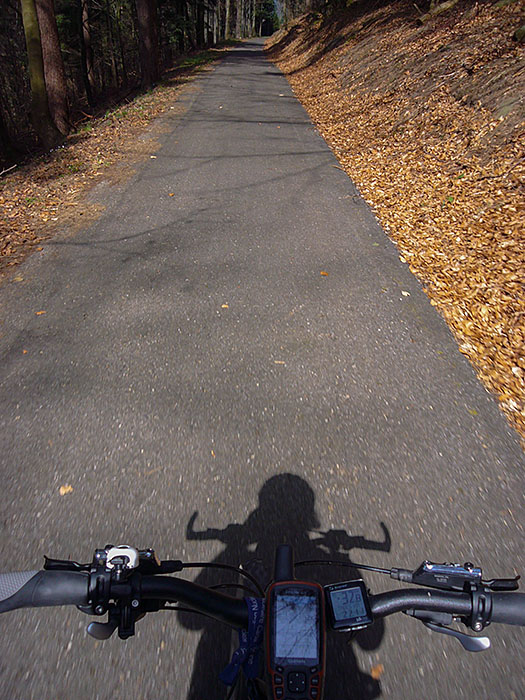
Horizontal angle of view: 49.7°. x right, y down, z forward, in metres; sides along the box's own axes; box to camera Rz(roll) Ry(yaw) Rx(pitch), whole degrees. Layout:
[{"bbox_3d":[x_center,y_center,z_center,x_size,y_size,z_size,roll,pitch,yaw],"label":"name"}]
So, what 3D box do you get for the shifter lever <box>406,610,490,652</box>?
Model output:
[{"bbox_3d":[0.198,0.298,0.605,0.088,0.036,0.050,7,30,12],"label":"shifter lever"}]

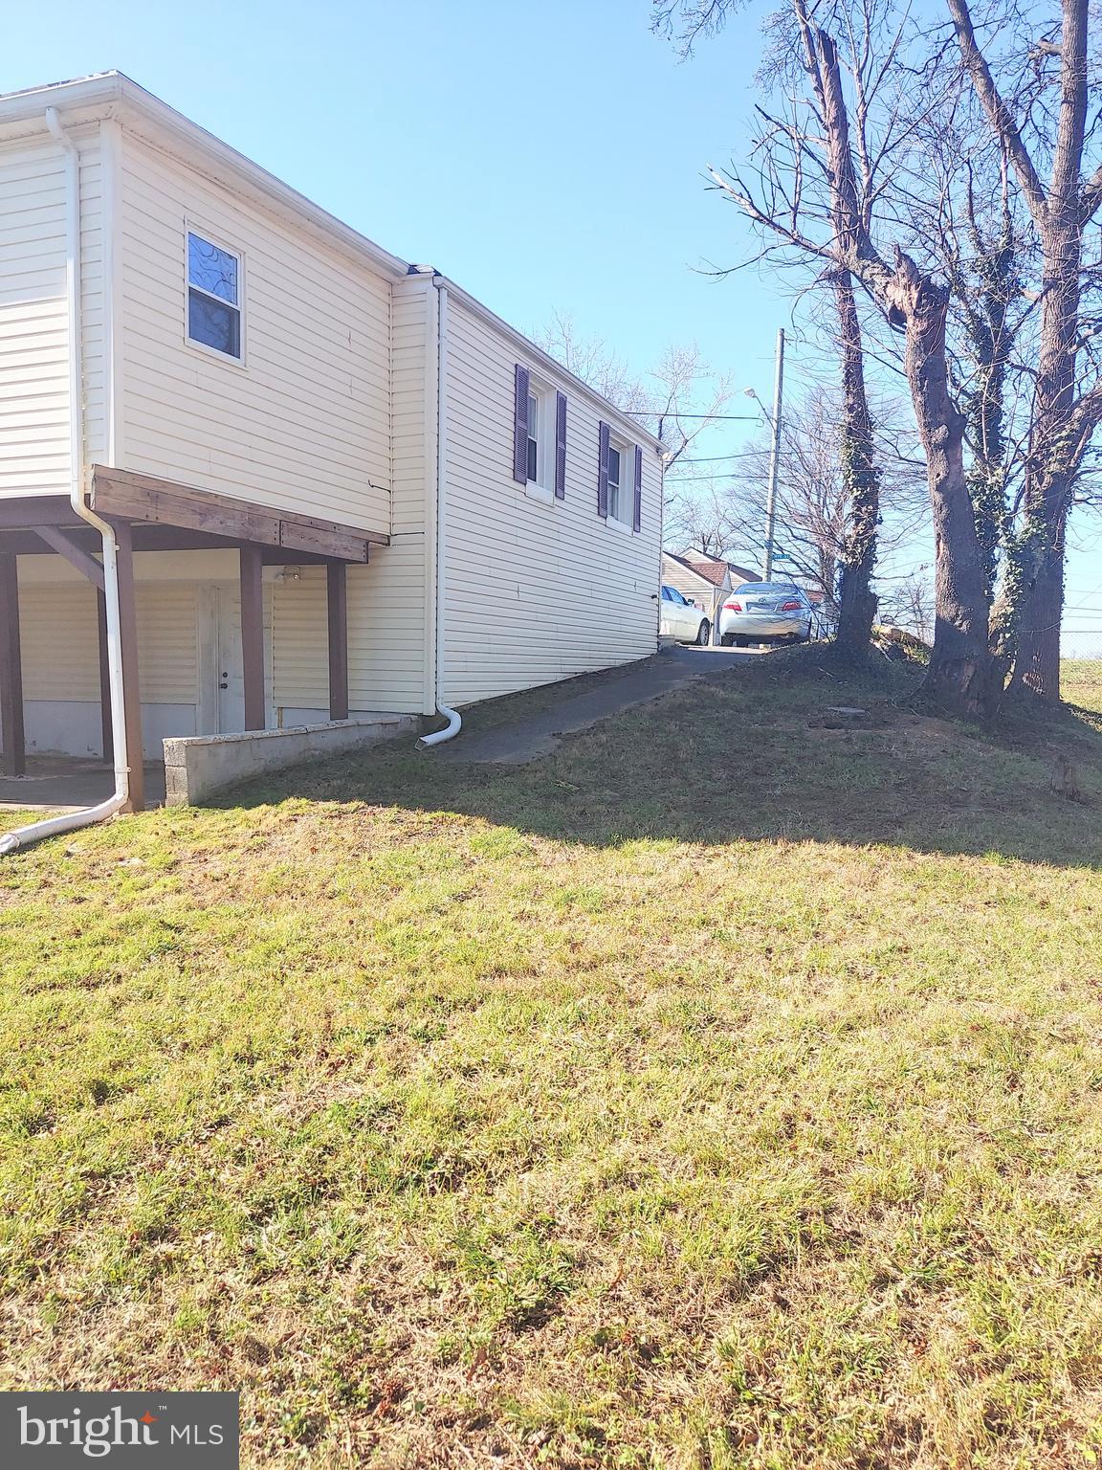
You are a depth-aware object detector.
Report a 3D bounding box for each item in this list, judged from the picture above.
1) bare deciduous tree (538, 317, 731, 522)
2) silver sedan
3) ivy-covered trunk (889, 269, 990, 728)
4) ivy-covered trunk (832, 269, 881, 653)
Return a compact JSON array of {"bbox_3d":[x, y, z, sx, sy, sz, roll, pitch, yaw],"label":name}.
[{"bbox_3d":[2.980,-9.048,38.000,7.500,12.100,7.200,1,3,4],"label":"bare deciduous tree"},{"bbox_3d":[4.780,-2.626,23.300,1.820,1.460,4.800,2,3,14],"label":"silver sedan"},{"bbox_3d":[3.589,-2.232,9.800,0.940,4.100,0.800,2,3,20],"label":"ivy-covered trunk"},{"bbox_3d":[3.942,-3.505,13.700,0.600,4.850,0.580,2,3,16],"label":"ivy-covered trunk"}]

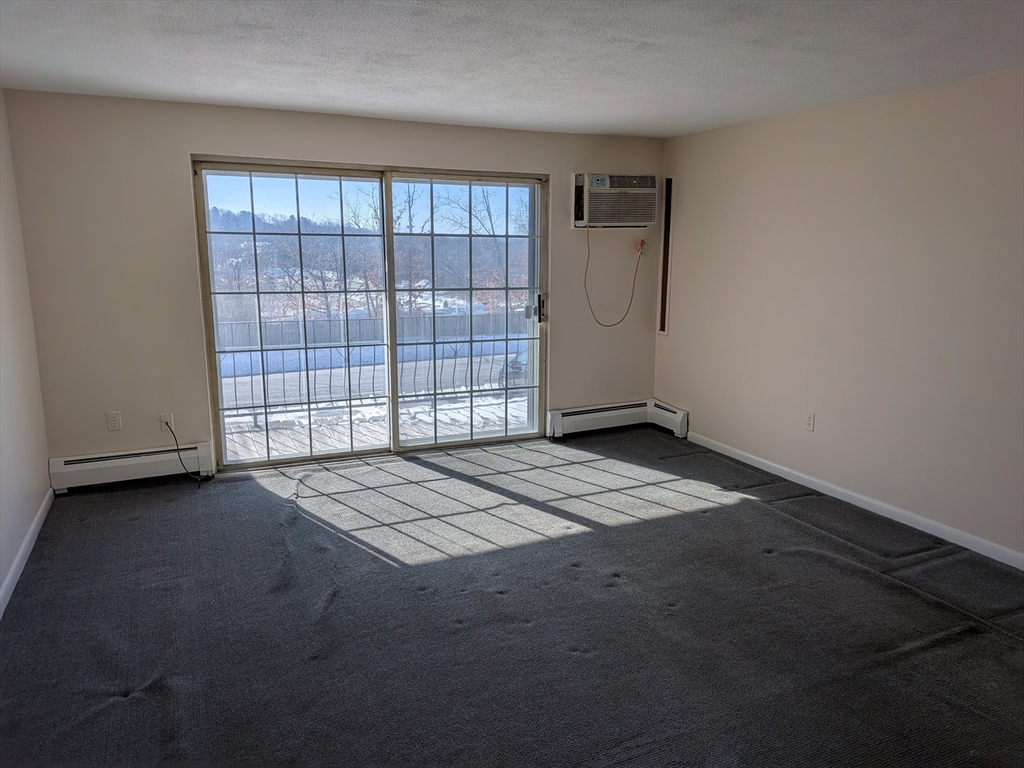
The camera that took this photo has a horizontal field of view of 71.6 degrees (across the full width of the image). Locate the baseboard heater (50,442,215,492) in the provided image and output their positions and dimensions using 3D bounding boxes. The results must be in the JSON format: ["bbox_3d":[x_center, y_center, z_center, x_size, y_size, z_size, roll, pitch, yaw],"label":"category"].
[{"bbox_3d":[-2.356,0.521,4.432,0.893,0.207,0.080,-5,12,-25],"label":"baseboard heater"}]

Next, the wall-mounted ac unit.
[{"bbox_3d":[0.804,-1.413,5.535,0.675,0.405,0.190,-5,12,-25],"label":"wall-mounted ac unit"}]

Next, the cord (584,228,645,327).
[{"bbox_3d":[0.841,-0.847,5.685,0.540,0.780,0.080,-5,12,-25],"label":"cord"}]

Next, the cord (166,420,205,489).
[{"bbox_3d":[-2.071,0.439,4.479,0.180,0.405,0.210,-5,12,-25],"label":"cord"}]

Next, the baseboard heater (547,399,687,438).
[{"bbox_3d":[0.850,0.311,5.709,1.025,0.230,0.460,-5,12,-25],"label":"baseboard heater"}]

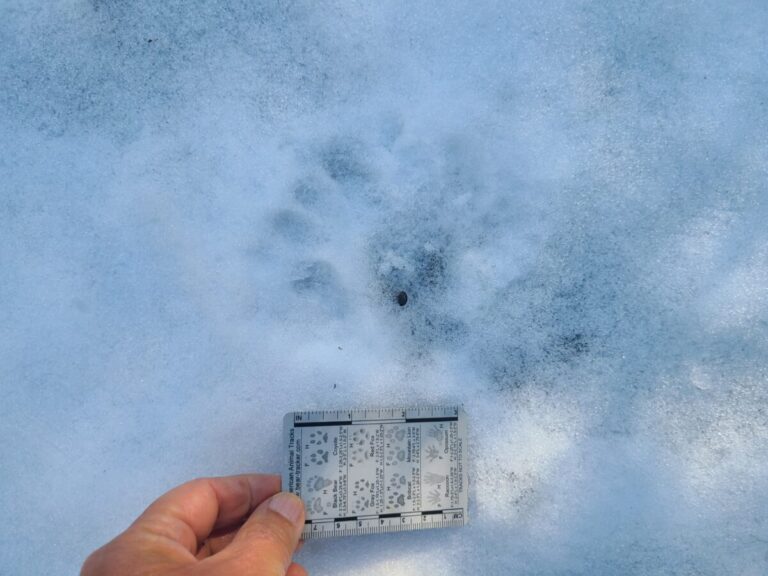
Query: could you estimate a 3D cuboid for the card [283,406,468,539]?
[{"bbox_3d":[-0.002,0.082,0.259,0.086,0.001,0.054,1,83,-15],"label":"card"}]

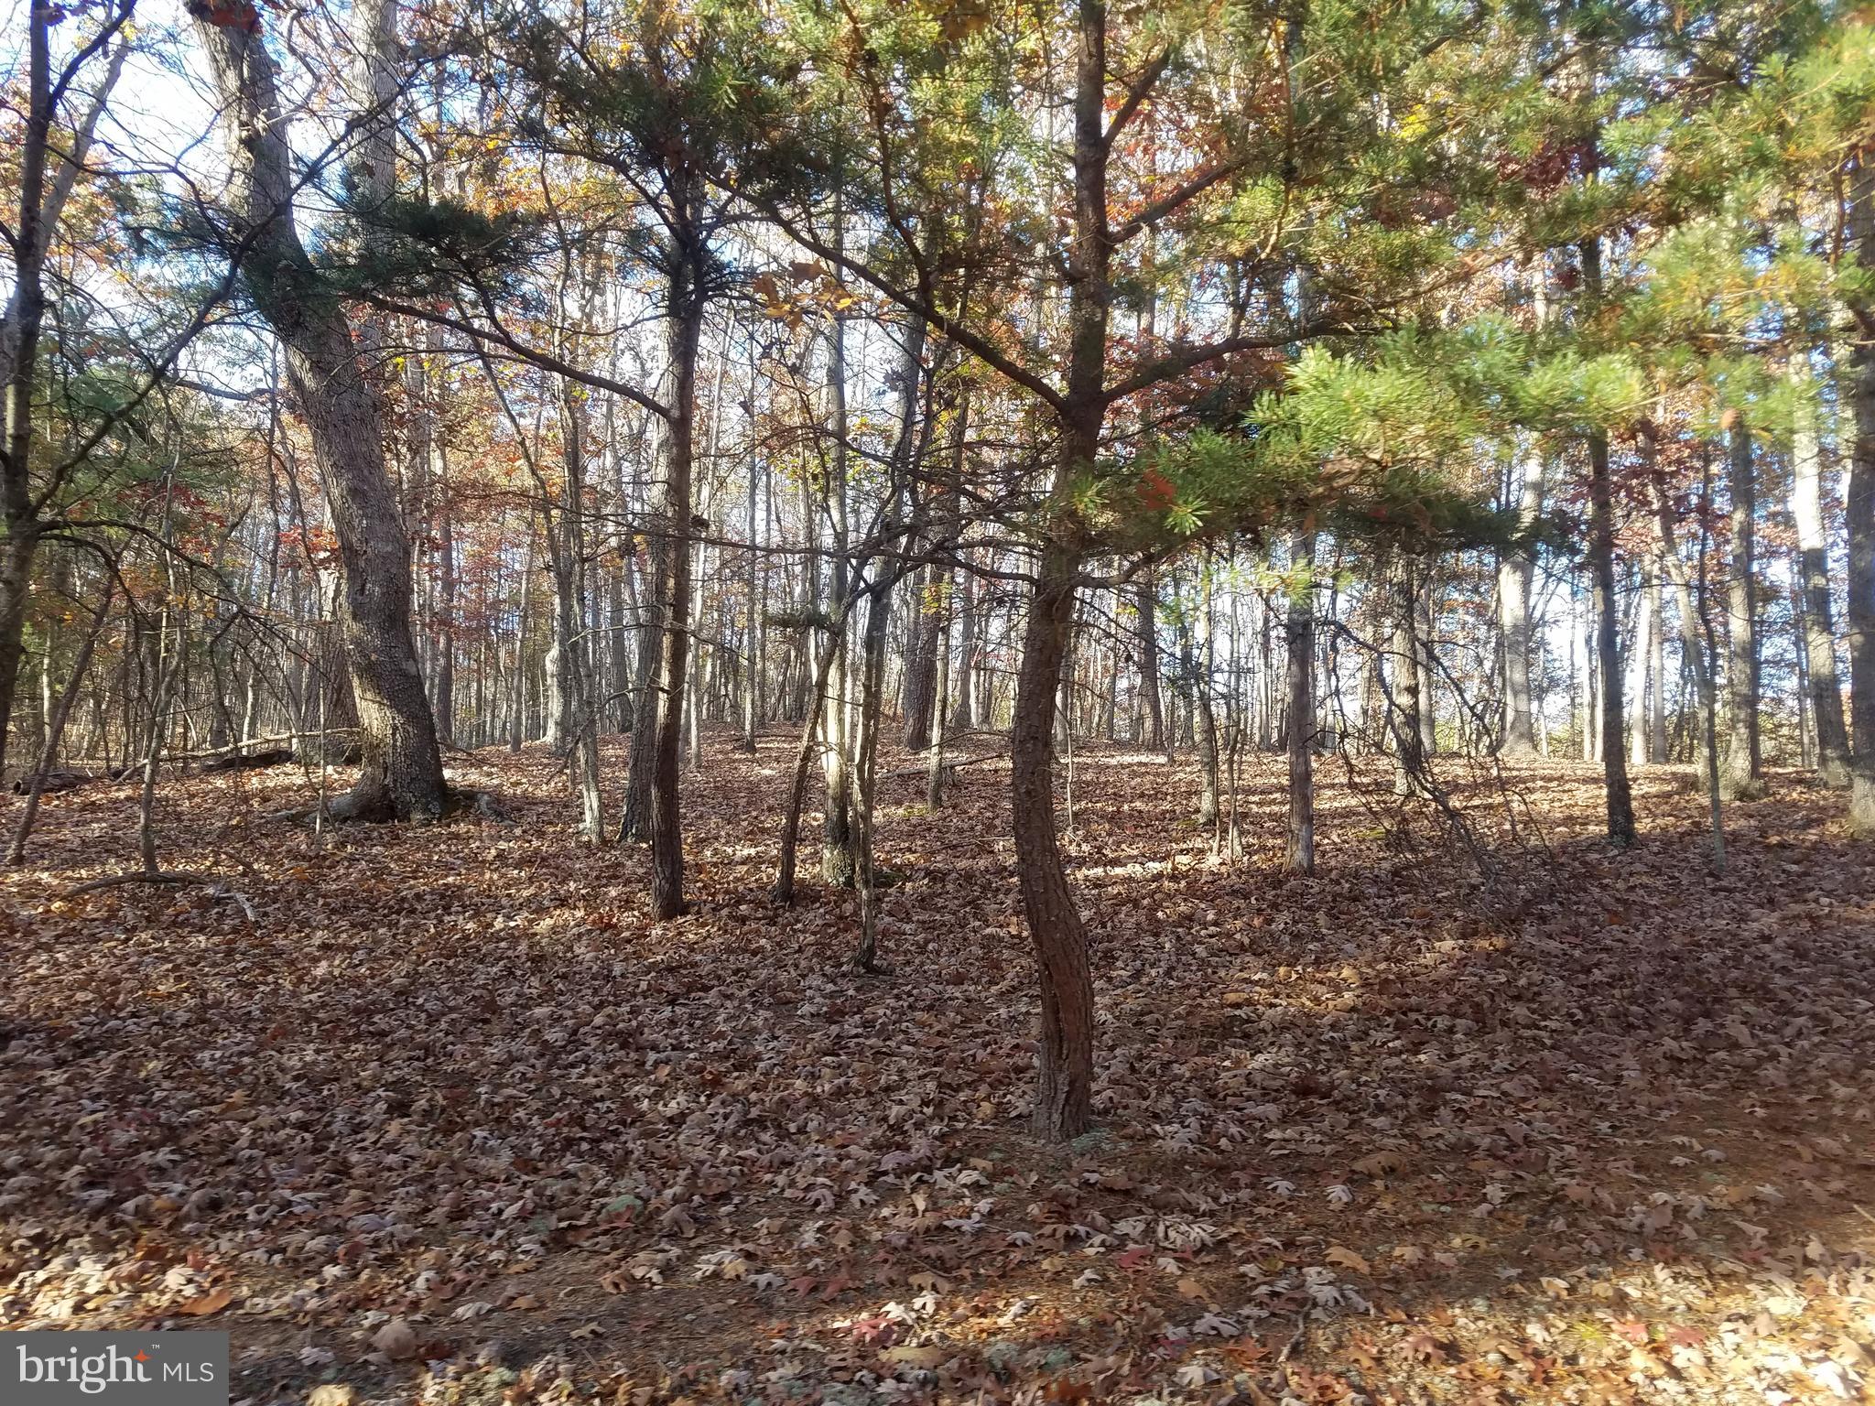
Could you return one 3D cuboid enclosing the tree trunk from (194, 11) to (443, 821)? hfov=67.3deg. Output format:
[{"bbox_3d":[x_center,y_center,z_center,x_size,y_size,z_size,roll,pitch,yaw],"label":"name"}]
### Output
[{"bbox_3d":[-6.065,-2.813,13.800,2.423,7.880,1.000,0,0,0],"label":"tree trunk"}]

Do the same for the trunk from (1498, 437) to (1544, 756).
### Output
[{"bbox_3d":[9.315,-1.697,22.500,0.724,5.088,0.620,0,0,0],"label":"trunk"}]

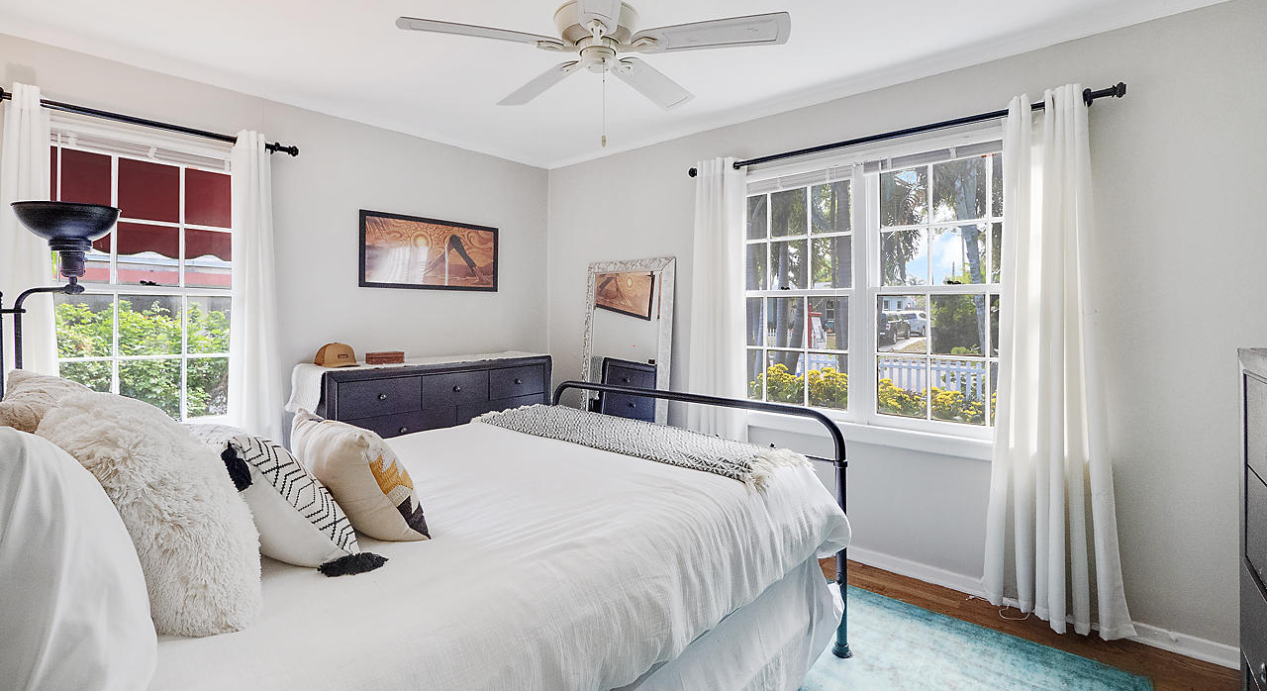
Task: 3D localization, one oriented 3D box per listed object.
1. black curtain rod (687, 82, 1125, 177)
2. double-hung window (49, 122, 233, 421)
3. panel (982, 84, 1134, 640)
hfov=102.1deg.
[{"bbox_3d":[1.123,-1.024,2.591,1.978,0.064,0.090,2,3,38],"label":"black curtain rod"},{"bbox_3d":[-2.284,-0.283,2.423,0.100,1.389,0.750,2,3,44],"label":"double-hung window"},{"bbox_3d":[1.721,0.058,2.102,0.426,2.154,0.130,2,3,38],"label":"panel"}]

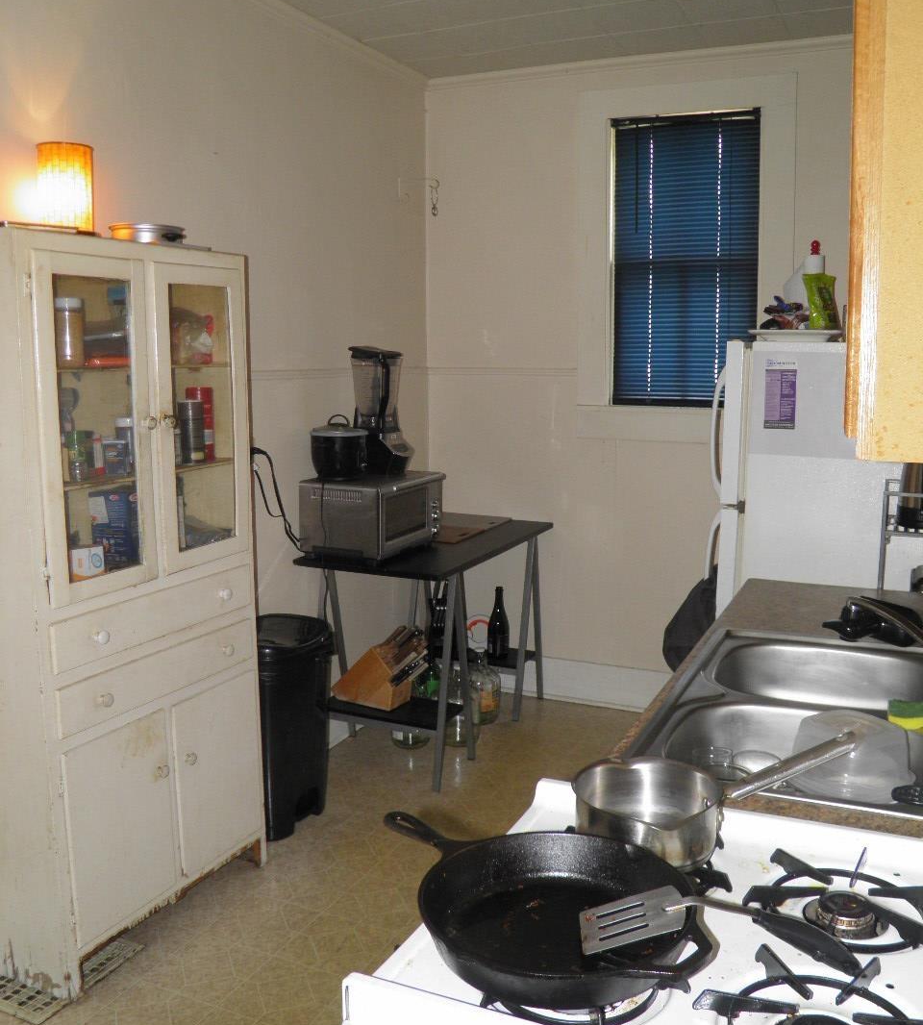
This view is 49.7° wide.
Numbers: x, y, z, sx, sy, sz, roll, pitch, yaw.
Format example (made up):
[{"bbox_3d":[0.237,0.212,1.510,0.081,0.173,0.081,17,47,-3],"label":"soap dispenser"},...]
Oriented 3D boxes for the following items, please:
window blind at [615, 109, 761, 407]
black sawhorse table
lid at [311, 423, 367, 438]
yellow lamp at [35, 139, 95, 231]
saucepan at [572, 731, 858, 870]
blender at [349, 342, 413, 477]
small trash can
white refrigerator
[{"bbox_3d":[0.851,-0.962,3.845,0.541,1.102,0.040,4,10,24],"label":"window blind"},{"bbox_3d":[-0.103,0.488,3.858,0.562,0.781,1.073,4,10,24],"label":"black sawhorse table"},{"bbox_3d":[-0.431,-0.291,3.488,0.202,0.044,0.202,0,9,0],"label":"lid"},{"bbox_3d":[-0.905,-0.729,2.275,0.130,0.216,0.130,4,10,24],"label":"yellow lamp"},{"bbox_3d":[0.300,0.323,1.181,0.331,0.148,0.181,0,9,0],"label":"saucepan"},{"bbox_3d":[-0.292,-0.361,3.591,0.210,0.455,0.180,6,11,32],"label":"blender"},{"bbox_3d":[-0.568,0.671,3.165,0.310,0.638,0.280,4,10,24],"label":"small trash can"},{"bbox_3d":[1.153,0.271,2.909,0.740,1.509,0.710,4,10,24],"label":"white refrigerator"}]

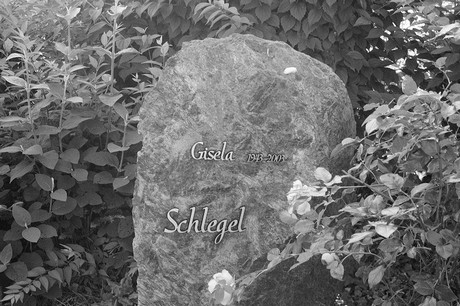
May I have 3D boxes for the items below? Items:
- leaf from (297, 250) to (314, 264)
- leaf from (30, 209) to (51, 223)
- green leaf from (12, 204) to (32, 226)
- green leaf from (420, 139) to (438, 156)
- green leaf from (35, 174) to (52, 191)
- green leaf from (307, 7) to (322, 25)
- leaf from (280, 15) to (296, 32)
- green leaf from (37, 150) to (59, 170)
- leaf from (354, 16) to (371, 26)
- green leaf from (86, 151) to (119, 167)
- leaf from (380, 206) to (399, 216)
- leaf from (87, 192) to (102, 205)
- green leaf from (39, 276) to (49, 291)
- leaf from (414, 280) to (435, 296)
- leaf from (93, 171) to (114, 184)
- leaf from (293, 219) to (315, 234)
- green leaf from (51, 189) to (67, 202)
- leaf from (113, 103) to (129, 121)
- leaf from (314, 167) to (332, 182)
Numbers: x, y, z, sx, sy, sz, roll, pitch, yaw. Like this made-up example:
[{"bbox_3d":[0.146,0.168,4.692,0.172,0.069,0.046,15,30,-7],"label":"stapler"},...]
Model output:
[{"bbox_3d":[0.194,0.269,2.200,0.055,0.012,0.027,-37,52,-7],"label":"leaf"},{"bbox_3d":[-0.558,0.184,2.520,0.067,0.012,0.047,-19,49,-17],"label":"leaf"},{"bbox_3d":[-0.619,0.186,2.550,0.047,0.076,0.014,-35,-16,-19],"label":"green leaf"},{"bbox_3d":[0.548,-0.014,2.350,0.046,0.048,0.015,5,-24,2],"label":"green leaf"},{"bbox_3d":[-0.545,0.086,2.500,0.061,0.040,0.013,41,-15,14],"label":"green leaf"},{"bbox_3d":[0.326,-0.534,3.300,0.056,0.080,0.016,26,-21,11],"label":"green leaf"},{"bbox_3d":[0.209,-0.462,3.050,0.058,0.069,0.015,5,-23,2],"label":"leaf"},{"bbox_3d":[-0.553,0.023,2.600,0.058,0.015,0.070,-32,68,-22],"label":"green leaf"},{"bbox_3d":[0.513,-0.507,3.300,0.090,0.015,0.046,-22,43,-23],"label":"leaf"},{"bbox_3d":[-0.376,0.016,2.500,0.105,0.021,0.060,12,46,12],"label":"green leaf"},{"bbox_3d":[0.419,0.154,2.250,0.048,0.010,0.039,-12,37,-7],"label":"leaf"},{"bbox_3d":[-0.420,0.141,2.650,0.053,0.012,0.040,30,64,16],"label":"leaf"},{"bbox_3d":[-0.522,0.367,2.400,0.022,0.049,0.008,-21,-20,-28],"label":"green leaf"},{"bbox_3d":[0.500,0.348,2.200,0.055,0.043,0.012,-6,-31,3],"label":"leaf"},{"bbox_3d":[-0.388,0.075,2.620,0.060,0.014,0.050,-9,42,-24],"label":"leaf"},{"bbox_3d":[0.203,0.200,2.330,0.054,0.048,0.015,11,-30,6],"label":"leaf"},{"bbox_3d":[-0.491,0.122,2.450,0.055,0.011,0.038,18,45,21],"label":"green leaf"},{"bbox_3d":[-0.314,-0.119,2.450,0.027,0.070,0.014,-31,-19,-27],"label":"leaf"},{"bbox_3d":[0.255,0.059,2.330,0.040,0.014,0.054,-40,67,-20],"label":"leaf"}]

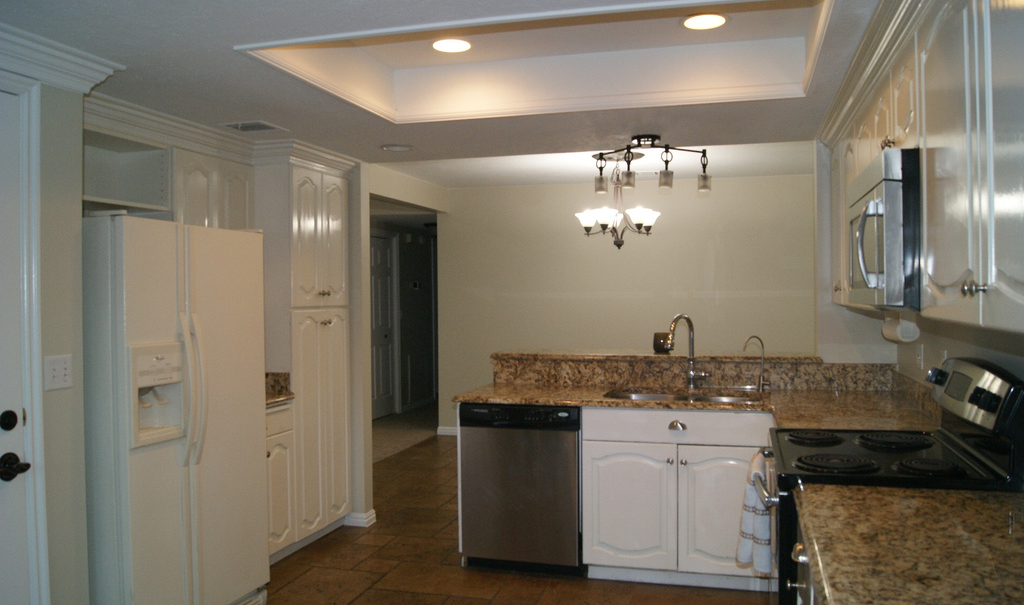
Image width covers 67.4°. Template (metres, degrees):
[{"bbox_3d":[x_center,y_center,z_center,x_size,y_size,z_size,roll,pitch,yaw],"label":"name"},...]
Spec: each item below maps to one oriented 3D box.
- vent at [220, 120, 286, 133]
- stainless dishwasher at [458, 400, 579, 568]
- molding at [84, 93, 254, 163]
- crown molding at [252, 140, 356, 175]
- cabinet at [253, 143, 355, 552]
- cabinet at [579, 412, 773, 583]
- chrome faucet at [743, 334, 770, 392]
[{"bbox_3d":[-1.246,-0.842,3.715,0.250,0.018,0.240,0,1,17],"label":"vent"},{"bbox_3d":[0.118,0.926,4.076,0.608,0.857,0.600,0,1,17],"label":"stainless dishwasher"},{"bbox_3d":[-1.559,-0.787,3.518,0.085,0.118,1.210,0,1,17],"label":"molding"},{"bbox_3d":[-1.172,-0.803,4.375,0.308,0.115,0.745,0,1,17],"label":"crown molding"},{"bbox_3d":[-1.350,0.263,4.475,0.593,2.220,0.620,0,1,17],"label":"cabinet"},{"bbox_3d":[0.853,0.923,3.853,0.892,0.859,0.600,0,1,17],"label":"cabinet"},{"bbox_3d":[1.240,0.312,3.901,0.165,0.295,0.060,-1,1,-27],"label":"chrome faucet"}]

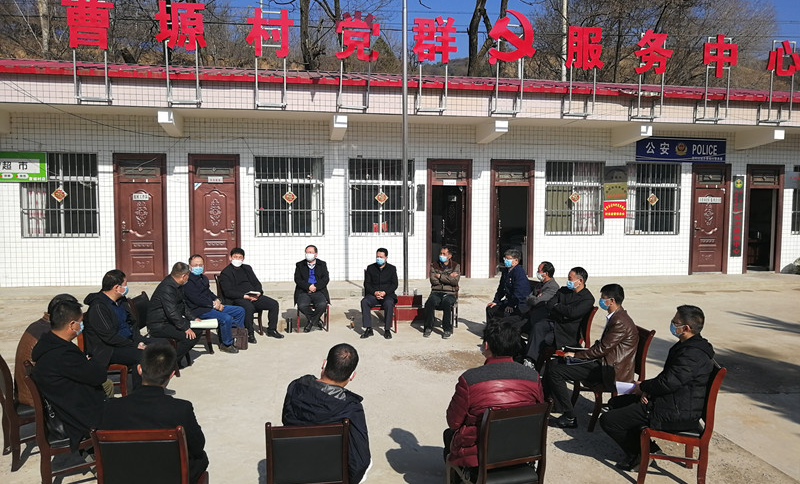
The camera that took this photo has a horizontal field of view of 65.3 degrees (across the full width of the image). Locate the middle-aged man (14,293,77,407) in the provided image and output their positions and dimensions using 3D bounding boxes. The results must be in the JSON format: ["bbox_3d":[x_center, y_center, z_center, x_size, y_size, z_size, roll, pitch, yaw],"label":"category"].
[{"bbox_3d":[-2.735,1.065,5.137,0.740,1.300,0.530,-3,5,-40],"label":"middle-aged man"}]

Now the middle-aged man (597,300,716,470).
[{"bbox_3d":[1.992,1.177,4.895,0.780,1.340,0.540,1,4,11],"label":"middle-aged man"}]

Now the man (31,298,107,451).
[{"bbox_3d":[-2.296,1.090,4.759,0.800,1.340,0.600,-2,5,-38],"label":"man"}]

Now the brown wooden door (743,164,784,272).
[{"bbox_3d":[9.131,-0.565,15.673,1.053,2.720,0.130,0,4,-10],"label":"brown wooden door"}]

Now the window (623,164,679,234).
[{"bbox_3d":[6.168,-1.033,15.178,1.450,1.742,0.100,0,4,-10],"label":"window"}]

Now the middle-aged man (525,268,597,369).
[{"bbox_3d":[1.756,0.959,7.029,0.720,1.300,0.540,-1,4,-12],"label":"middle-aged man"}]

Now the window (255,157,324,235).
[{"bbox_3d":[-2.367,-0.962,13.439,1.469,1.727,0.100,0,4,-10],"label":"window"}]

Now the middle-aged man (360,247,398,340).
[{"bbox_3d":[-0.324,0.757,9.587,0.580,1.300,0.780,0,4,2],"label":"middle-aged man"}]

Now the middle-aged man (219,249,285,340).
[{"bbox_3d":[-2.244,0.762,9.318,0.850,1.310,0.600,3,5,41],"label":"middle-aged man"}]

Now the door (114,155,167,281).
[{"bbox_3d":[-5.388,-0.510,13.010,1.045,2.659,0.120,0,4,-10],"label":"door"}]

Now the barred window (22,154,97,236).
[{"bbox_3d":[-6.964,-0.953,12.785,1.476,1.739,0.100,0,4,-10],"label":"barred window"}]

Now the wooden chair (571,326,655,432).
[{"bbox_3d":[2.024,1.258,5.930,0.575,0.922,0.494,0,4,-1],"label":"wooden chair"}]

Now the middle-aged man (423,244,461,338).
[{"bbox_3d":[0.639,0.775,9.954,0.560,1.330,0.770,2,4,18],"label":"middle-aged man"}]

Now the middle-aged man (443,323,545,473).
[{"bbox_3d":[0.574,1.158,4.131,0.570,1.330,0.770,-1,4,-16],"label":"middle-aged man"}]

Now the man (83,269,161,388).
[{"bbox_3d":[-2.863,0.987,6.573,0.840,1.340,0.540,0,4,-2],"label":"man"}]

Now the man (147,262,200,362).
[{"bbox_3d":[-2.725,0.906,7.574,0.700,1.280,0.550,1,4,6],"label":"man"}]

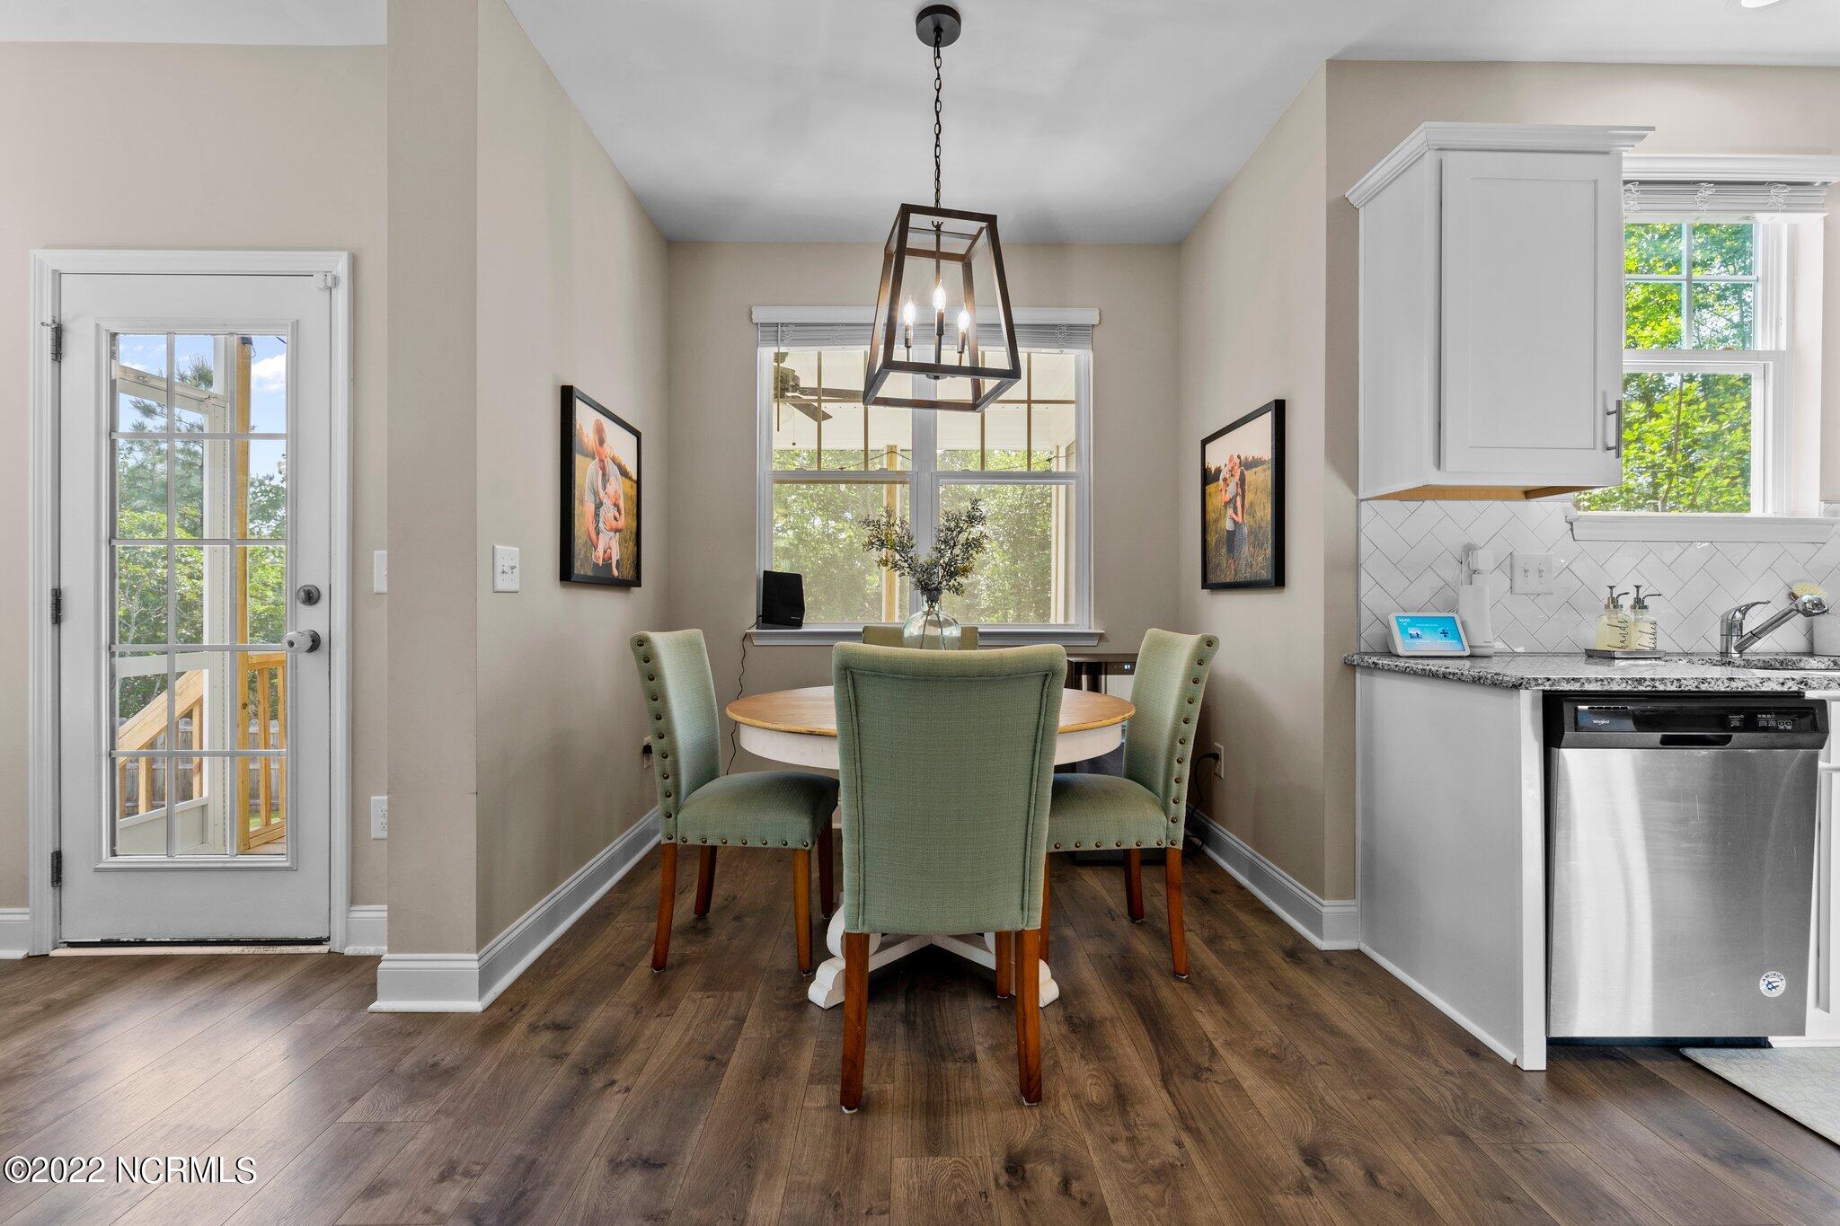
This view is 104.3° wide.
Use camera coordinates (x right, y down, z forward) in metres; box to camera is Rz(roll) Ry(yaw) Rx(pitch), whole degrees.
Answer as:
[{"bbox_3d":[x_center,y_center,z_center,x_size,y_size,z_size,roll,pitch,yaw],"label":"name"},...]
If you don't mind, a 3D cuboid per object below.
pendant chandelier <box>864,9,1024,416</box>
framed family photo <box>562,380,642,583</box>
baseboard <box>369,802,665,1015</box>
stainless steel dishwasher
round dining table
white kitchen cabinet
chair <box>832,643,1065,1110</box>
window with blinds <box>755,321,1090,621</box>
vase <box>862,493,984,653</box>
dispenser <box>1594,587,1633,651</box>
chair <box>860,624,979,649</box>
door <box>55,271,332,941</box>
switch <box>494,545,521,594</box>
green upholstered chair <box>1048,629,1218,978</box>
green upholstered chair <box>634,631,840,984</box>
[{"bbox_3d":[0.050,-1.169,2.061,0.370,1.090,0.370,0,1,-13],"label":"pendant chandelier"},{"bbox_3d":[-1.154,-0.422,2.629,0.037,0.636,0.607,0,0,-1],"label":"framed family photo"},{"bbox_3d":[-1.286,0.954,2.594,0.310,0.146,1.510,0,1,-1],"label":"baseboard"},{"bbox_3d":[1.720,0.591,1.899,0.607,0.853,0.610,0,1,-1],"label":"stainless steel dishwasher"},{"bbox_3d":[0.036,0.658,2.233,1.220,0.762,1.220,0,0,0],"label":"round dining table"},{"bbox_3d":[1.634,-0.817,2.057,0.615,0.950,0.342,0,0,-1],"label":"white kitchen cabinet"},{"bbox_3d":[0.052,0.547,1.706,0.470,0.975,0.555,0,1,-2],"label":"chair"},{"bbox_3d":[0.025,-0.668,3.399,1.600,1.475,0.110,0,0,-1],"label":"window with blinds"},{"bbox_3d":[0.016,-0.033,2.250,0.400,0.620,0.300,0,0,-1],"label":"vase"},{"bbox_3d":[2.044,0.018,2.101,0.076,0.190,0.090,0,0,-4],"label":"dispenser"},{"bbox_3d":[0.012,0.538,2.686,0.470,0.975,0.555,0,1,-1],"label":"chair"},{"bbox_3d":[-2.195,-0.007,2.190,0.806,2.015,0.055,0,1,-1],"label":"door"},{"bbox_3d":[-1.156,-0.120,2.018,0.015,0.128,0.125,0,0,-1],"label":"switch"},{"bbox_3d":[0.535,0.543,2.206,0.555,0.975,0.470,0,1,-3],"label":"green upholstered chair"},{"bbox_3d":[-0.546,0.542,2.240,0.555,0.975,0.470,0,1,2],"label":"green upholstered chair"}]

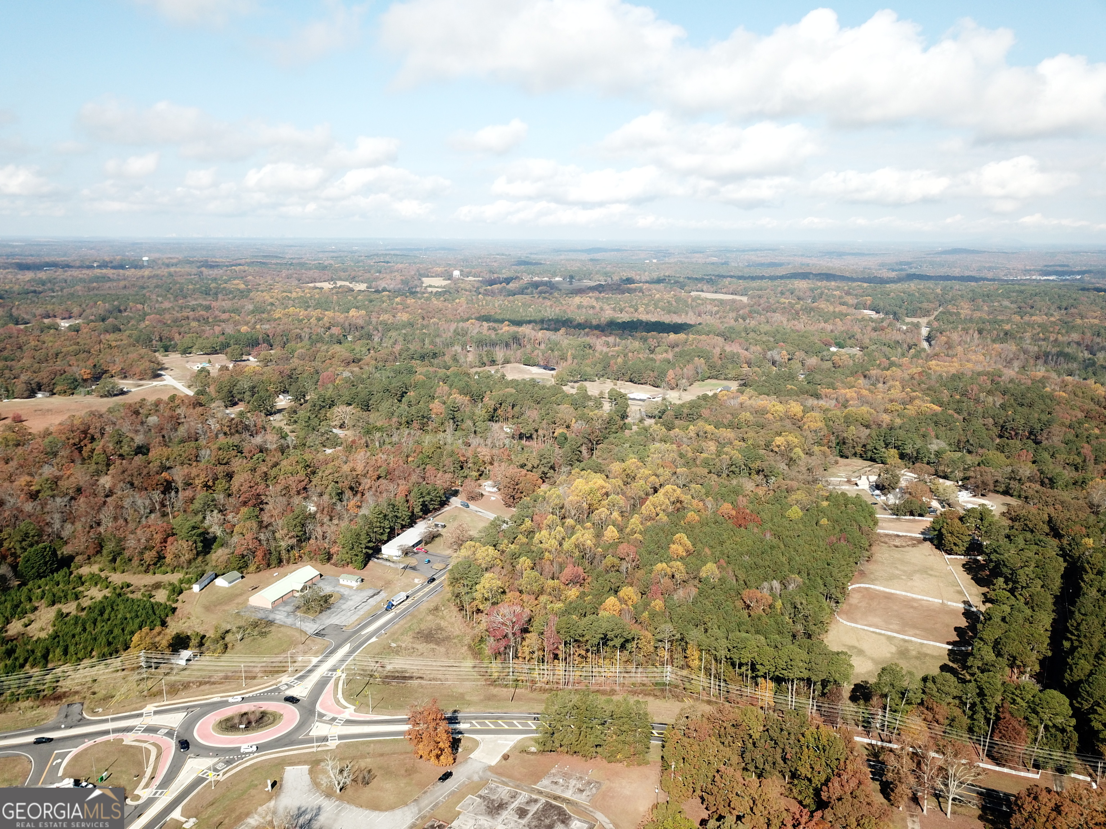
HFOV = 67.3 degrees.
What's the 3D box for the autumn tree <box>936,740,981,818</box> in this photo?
[{"bbox_3d":[111.270,101.760,228.860,13.200,21.800,12.500,0,12,0],"label":"autumn tree"}]

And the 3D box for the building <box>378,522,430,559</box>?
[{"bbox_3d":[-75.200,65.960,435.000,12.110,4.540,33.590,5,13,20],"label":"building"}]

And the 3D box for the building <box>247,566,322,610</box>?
[{"bbox_3d":[-119.700,77.740,376.660,15.140,5.680,35.030,5,13,20],"label":"building"}]

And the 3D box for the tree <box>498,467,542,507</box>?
[{"bbox_3d":[-19.230,44.700,493.340,25.000,22.000,23.000,0,12,0],"label":"tree"}]

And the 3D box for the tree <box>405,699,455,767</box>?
[{"bbox_3d":[-36.880,97.100,254.940,14.600,19.200,14.000,0,12,0],"label":"tree"}]

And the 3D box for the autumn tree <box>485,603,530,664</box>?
[{"bbox_3d":[-16.120,82.740,302.950,16.300,27.300,15.500,0,12,0],"label":"autumn tree"}]

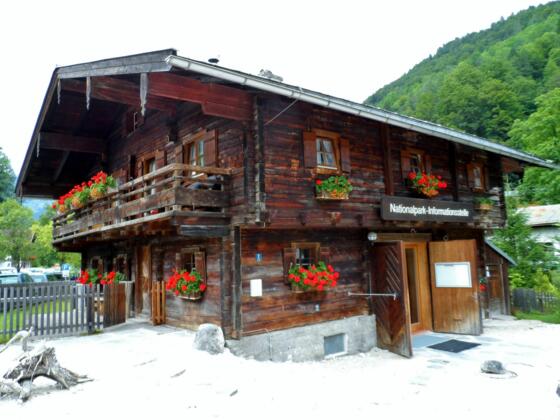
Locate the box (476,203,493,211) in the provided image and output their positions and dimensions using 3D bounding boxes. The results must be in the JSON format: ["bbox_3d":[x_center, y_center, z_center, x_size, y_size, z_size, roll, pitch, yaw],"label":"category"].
[{"bbox_3d":[6.116,-0.106,11.581,0.780,0.240,0.250,2,-7,-38],"label":"box"}]

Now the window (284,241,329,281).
[{"bbox_3d":[0.516,0.968,7.186,1.050,0.720,0.130,2,-7,-38],"label":"window"}]

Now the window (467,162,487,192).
[{"bbox_3d":[5.965,-0.985,11.713,1.120,0.820,0.130,2,-7,-38],"label":"window"}]

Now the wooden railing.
[{"bbox_3d":[-4.421,0.197,10.463,1.148,0.838,9.322,3,-7,-41],"label":"wooden railing"}]

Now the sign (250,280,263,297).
[{"bbox_3d":[-0.388,1.290,6.460,0.210,0.290,0.020,2,-7,-38],"label":"sign"}]

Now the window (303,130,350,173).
[{"bbox_3d":[0.985,-1.165,7.820,1.250,0.800,0.130,2,-7,-38],"label":"window"}]

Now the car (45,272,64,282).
[{"bbox_3d":[-18.074,5.736,31.230,1.800,1.500,4.300,-1,-6,-13],"label":"car"}]

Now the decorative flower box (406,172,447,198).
[{"bbox_3d":[3.725,-0.604,9.845,1.215,0.541,0.420,3,-7,-41],"label":"decorative flower box"}]

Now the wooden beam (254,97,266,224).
[{"bbox_3d":[-0.341,-0.866,6.794,0.150,2.232,0.150,3,-7,-41],"label":"wooden beam"}]

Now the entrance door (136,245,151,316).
[{"bbox_3d":[-3.483,1.798,9.976,0.130,1.780,0.900,2,-7,-38],"label":"entrance door"}]

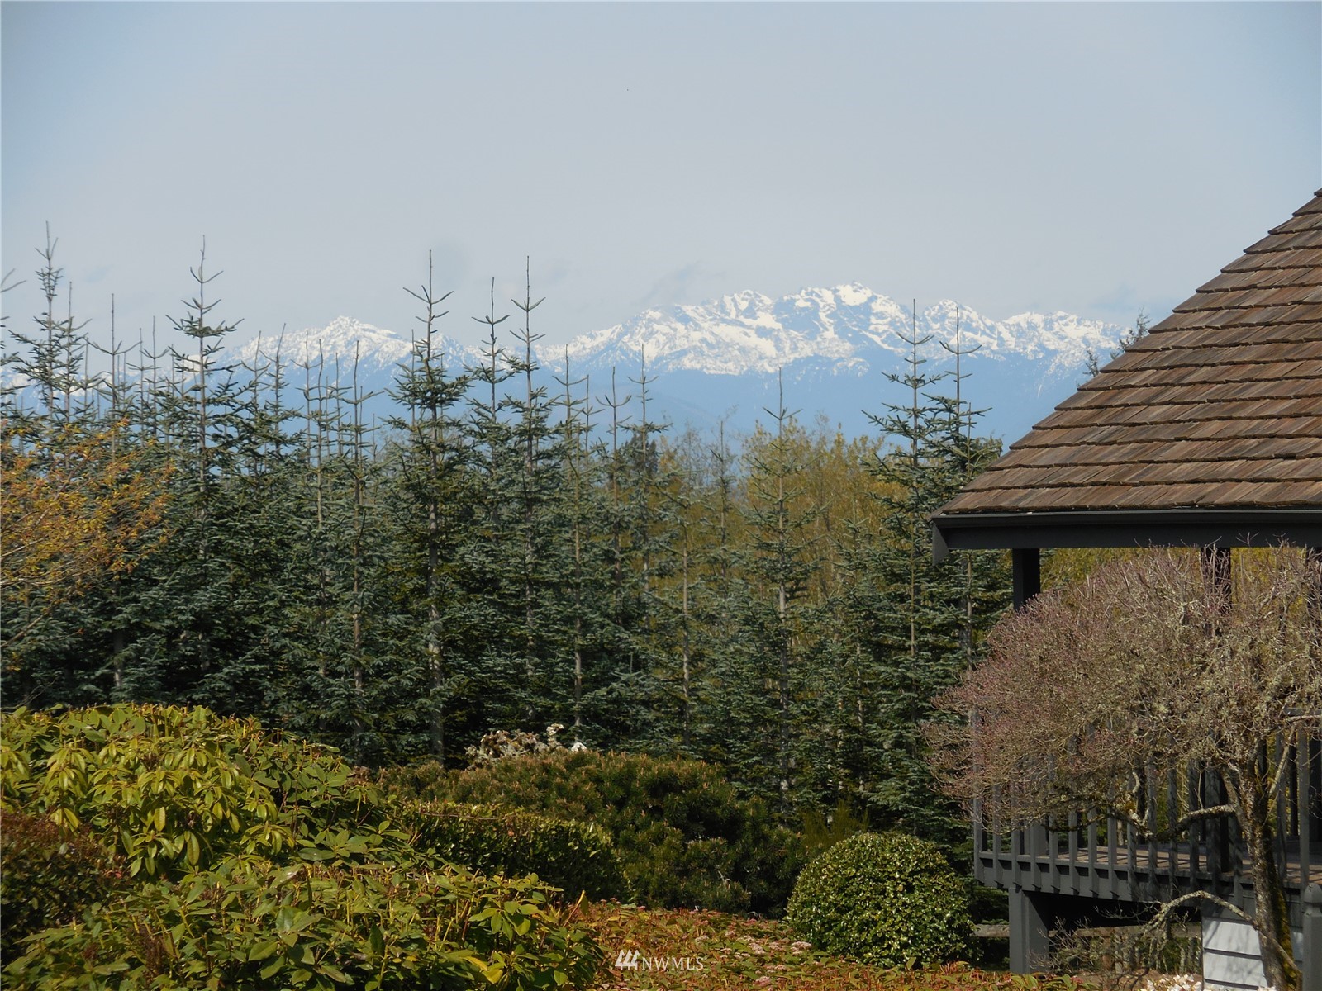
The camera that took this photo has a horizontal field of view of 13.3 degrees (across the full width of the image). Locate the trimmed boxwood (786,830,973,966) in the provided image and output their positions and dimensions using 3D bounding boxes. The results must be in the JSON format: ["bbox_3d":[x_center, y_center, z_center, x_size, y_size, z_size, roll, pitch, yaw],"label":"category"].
[{"bbox_3d":[1.209,2.244,31.500,1.040,0.820,1.040,0,-1,0],"label":"trimmed boxwood"}]

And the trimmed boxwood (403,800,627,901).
[{"bbox_3d":[-0.919,2.105,33.000,1.500,0.680,1.000,0,-1,12],"label":"trimmed boxwood"}]

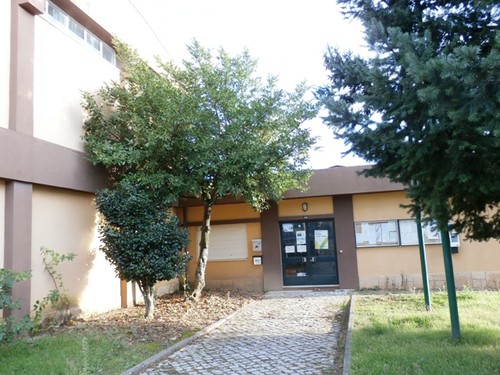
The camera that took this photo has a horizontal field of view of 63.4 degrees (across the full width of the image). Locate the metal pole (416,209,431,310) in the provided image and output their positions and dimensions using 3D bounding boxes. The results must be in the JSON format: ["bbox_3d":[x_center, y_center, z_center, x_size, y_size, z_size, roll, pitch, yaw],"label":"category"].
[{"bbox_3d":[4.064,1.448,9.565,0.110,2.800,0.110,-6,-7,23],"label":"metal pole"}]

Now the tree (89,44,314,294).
[{"bbox_3d":[-1.379,-0.508,11.046,5.500,7.200,5.200,-4,-7,11],"label":"tree"}]

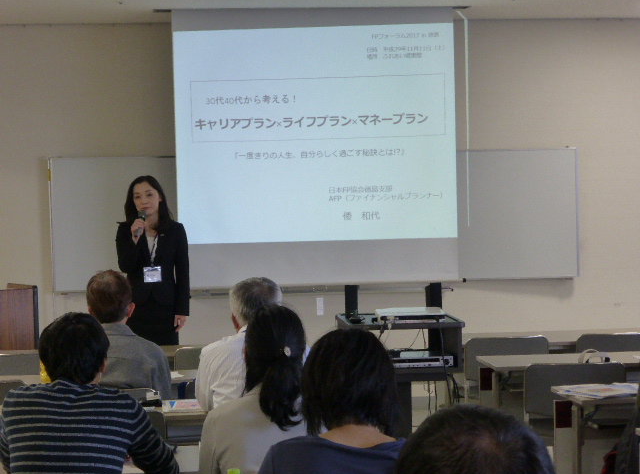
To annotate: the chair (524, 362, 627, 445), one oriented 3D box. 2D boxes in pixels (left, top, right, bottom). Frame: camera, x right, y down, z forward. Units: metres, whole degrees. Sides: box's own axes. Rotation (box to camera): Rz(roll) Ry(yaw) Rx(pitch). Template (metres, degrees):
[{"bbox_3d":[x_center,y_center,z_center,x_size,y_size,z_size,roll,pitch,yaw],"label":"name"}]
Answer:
[{"bbox_3d":[1.068,0.909,6.918,0.450,0.760,0.500,-1,2,-6],"label":"chair"}]

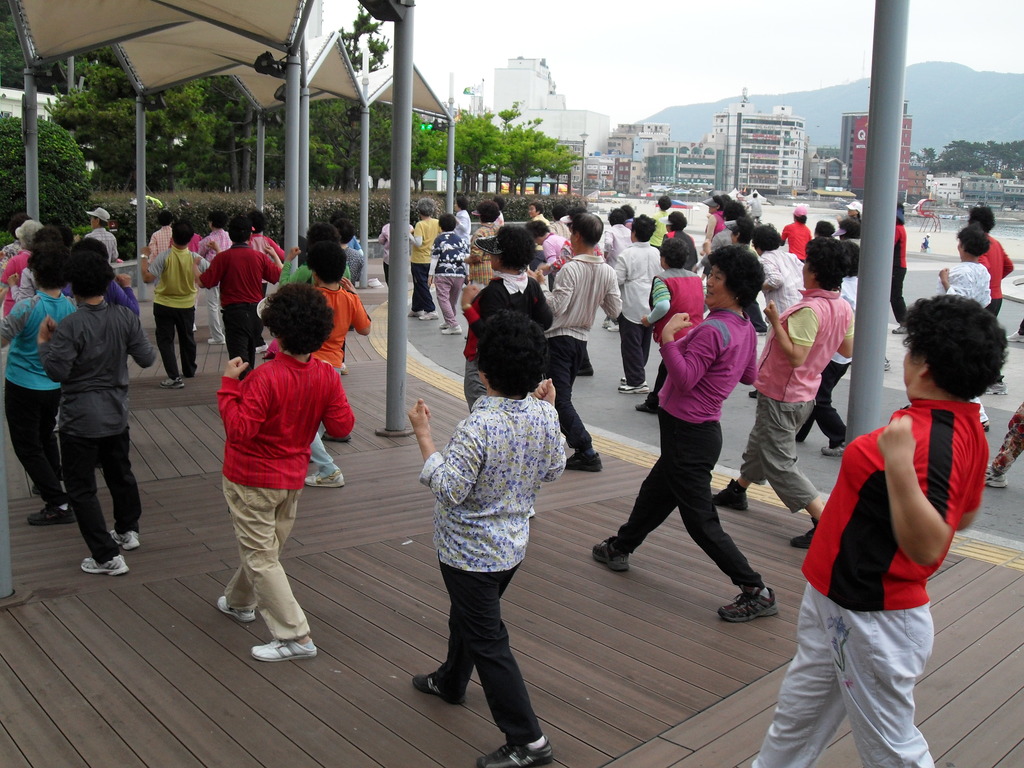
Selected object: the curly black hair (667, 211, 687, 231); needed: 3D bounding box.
[{"bbox_3d":[1.790,-1.779,12.879,0.220,0.220,0.210,6,11,25],"label":"curly black hair"}]

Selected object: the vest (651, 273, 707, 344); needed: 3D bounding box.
[{"bbox_3d":[1.330,-0.601,9.426,0.380,0.600,0.270,-3,11,-26],"label":"vest"}]

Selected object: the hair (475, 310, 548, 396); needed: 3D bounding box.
[{"bbox_3d":[0.002,-0.096,3.830,0.225,0.270,0.240,-3,11,-25],"label":"hair"}]

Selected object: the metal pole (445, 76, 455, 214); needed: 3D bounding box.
[{"bbox_3d":[-1.340,-4.472,25.061,0.160,4.130,0.160,1,10,0],"label":"metal pole"}]

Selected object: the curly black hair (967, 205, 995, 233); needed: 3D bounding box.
[{"bbox_3d":[3.939,-1.387,9.950,0.225,0.245,0.240,-3,10,-20],"label":"curly black hair"}]

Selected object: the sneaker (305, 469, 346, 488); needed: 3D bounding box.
[{"bbox_3d":[-1.141,0.575,7.240,0.240,0.115,0.095,2,10,7],"label":"sneaker"}]

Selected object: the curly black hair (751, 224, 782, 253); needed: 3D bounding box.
[{"bbox_3d":[2.050,-1.172,9.532,0.250,0.235,0.250,-8,14,-44],"label":"curly black hair"}]

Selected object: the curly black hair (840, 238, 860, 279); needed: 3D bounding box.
[{"bbox_3d":[2.253,-0.838,7.900,0.230,0.265,0.250,-6,12,-34],"label":"curly black hair"}]

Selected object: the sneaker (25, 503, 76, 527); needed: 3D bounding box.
[{"bbox_3d":[-2.503,0.713,6.422,0.260,0.105,0.097,1,10,-4],"label":"sneaker"}]

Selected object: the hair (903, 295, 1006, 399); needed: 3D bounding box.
[{"bbox_3d":[1.169,-0.099,3.120,0.240,0.270,0.255,-5,12,-32],"label":"hair"}]

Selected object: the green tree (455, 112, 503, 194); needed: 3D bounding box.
[{"bbox_3d":[-1.277,-8.210,45.268,2.200,4.250,2.200,1,10,0],"label":"green tree"}]

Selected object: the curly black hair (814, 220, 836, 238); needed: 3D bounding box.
[{"bbox_3d":[3.174,-1.551,11.998,0.220,0.220,0.200,8,11,33],"label":"curly black hair"}]

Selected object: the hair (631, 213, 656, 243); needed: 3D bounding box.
[{"bbox_3d":[1.150,-1.360,10.350,0.220,0.245,0.235,-4,11,-28],"label":"hair"}]

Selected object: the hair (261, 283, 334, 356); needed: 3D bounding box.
[{"bbox_3d":[-0.836,-0.250,4.620,0.265,0.280,0.265,-3,11,-28],"label":"hair"}]

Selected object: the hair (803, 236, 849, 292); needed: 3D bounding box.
[{"bbox_3d":[1.700,-0.649,6.376,0.250,0.280,0.250,7,12,31],"label":"hair"}]

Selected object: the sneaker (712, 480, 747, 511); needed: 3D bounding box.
[{"bbox_3d":[1.279,0.666,6.956,0.250,0.140,0.100,5,10,22],"label":"sneaker"}]

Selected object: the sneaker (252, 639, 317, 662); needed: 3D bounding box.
[{"bbox_3d":[-0.902,1.053,4.673,0.255,0.098,0.095,1,10,-2],"label":"sneaker"}]

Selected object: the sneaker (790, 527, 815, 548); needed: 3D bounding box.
[{"bbox_3d":[1.533,0.782,5.956,0.255,0.110,0.095,7,11,30],"label":"sneaker"}]

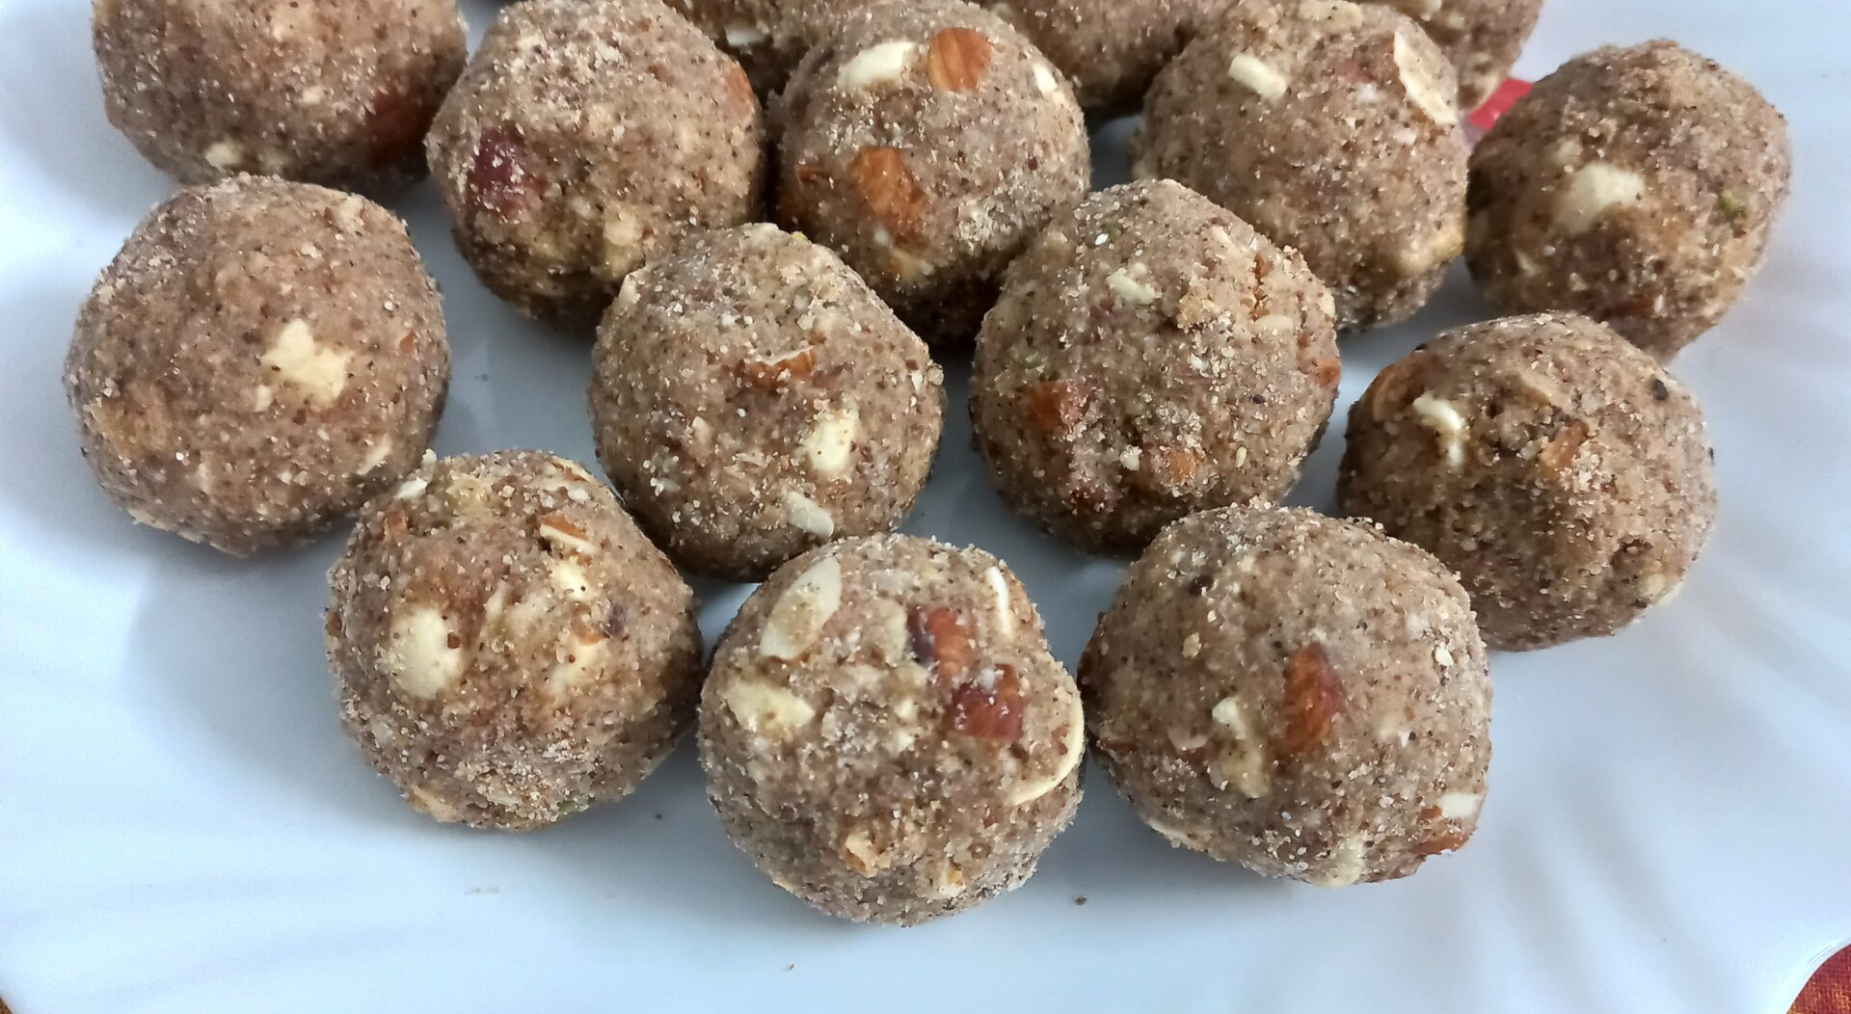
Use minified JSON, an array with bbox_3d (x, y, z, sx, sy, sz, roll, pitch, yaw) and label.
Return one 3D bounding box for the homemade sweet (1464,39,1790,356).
[{"bbox_3d":[0.086,-0.038,0.221,0.038,0.038,0.038,0,59,-4],"label":"homemade sweet"}]

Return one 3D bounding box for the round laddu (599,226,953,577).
[{"bbox_3d":[-0.018,-0.012,0.199,0.039,0.039,0.040,0,59,-4],"label":"round laddu"}]

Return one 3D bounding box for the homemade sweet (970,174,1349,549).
[{"bbox_3d":[0.025,-0.015,0.193,0.040,0.039,0.040,7,58,0],"label":"homemade sweet"}]

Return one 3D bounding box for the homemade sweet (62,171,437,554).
[{"bbox_3d":[-0.073,-0.015,0.196,0.039,0.040,0.040,0,59,-4],"label":"homemade sweet"}]

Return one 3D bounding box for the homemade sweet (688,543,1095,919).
[{"bbox_3d":[-0.003,0.021,0.170,0.036,0.037,0.036,7,58,0],"label":"homemade sweet"}]

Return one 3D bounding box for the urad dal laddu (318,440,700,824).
[{"bbox_3d":[-0.039,0.013,0.172,0.036,0.037,0.036,2,58,-3],"label":"urad dal laddu"}]

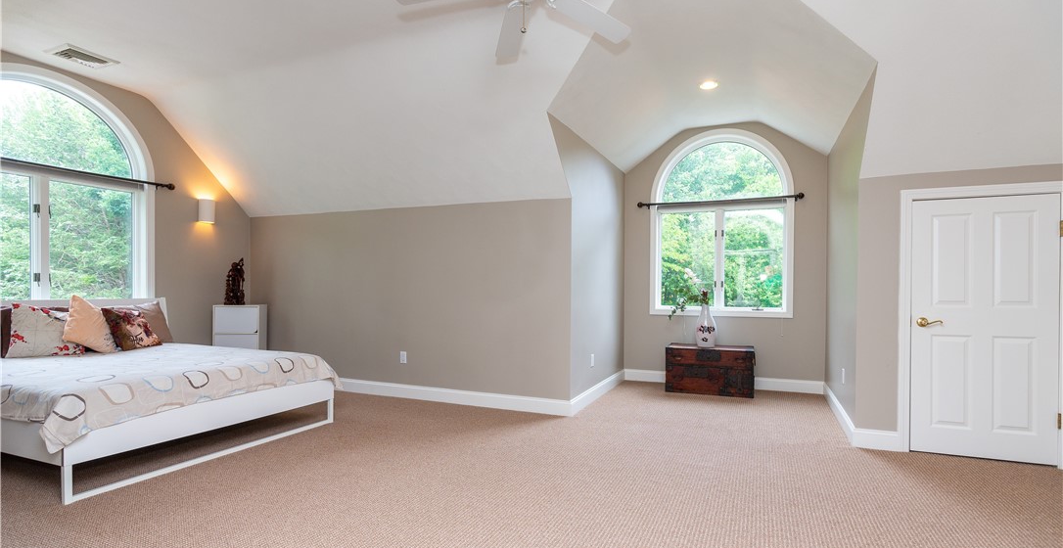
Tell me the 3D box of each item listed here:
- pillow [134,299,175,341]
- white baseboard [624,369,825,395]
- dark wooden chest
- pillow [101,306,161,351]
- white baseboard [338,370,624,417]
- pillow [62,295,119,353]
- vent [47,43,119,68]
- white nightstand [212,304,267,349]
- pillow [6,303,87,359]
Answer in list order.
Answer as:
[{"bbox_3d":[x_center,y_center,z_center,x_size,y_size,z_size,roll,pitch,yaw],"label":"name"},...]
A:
[{"bbox_3d":[-3.629,0.450,4.384,0.140,0.400,0.480,-39,-18,21],"label":"pillow"},{"bbox_3d":[2.095,1.200,5.292,2.072,0.140,0.020,0,-1,18],"label":"white baseboard"},{"bbox_3d":[1.906,1.029,5.112,0.865,0.472,0.390,0,-1,18],"label":"dark wooden chest"},{"bbox_3d":[-3.626,0.500,4.305,0.120,0.420,0.390,-45,-19,18],"label":"pillow"},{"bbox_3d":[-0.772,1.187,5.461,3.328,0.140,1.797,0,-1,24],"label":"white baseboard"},{"bbox_3d":[-3.670,0.420,3.932,0.130,0.400,0.390,-36,-41,22],"label":"pillow"},{"bbox_3d":[-3.646,-1.762,3.841,0.345,0.030,0.345,0,-1,26],"label":"vent"},{"bbox_3d":[-3.074,0.783,4.995,0.482,0.901,0.210,0,-1,-6],"label":"white nightstand"},{"bbox_3d":[-3.888,0.452,3.794,0.460,0.430,0.140,2,-27,-46],"label":"pillow"}]

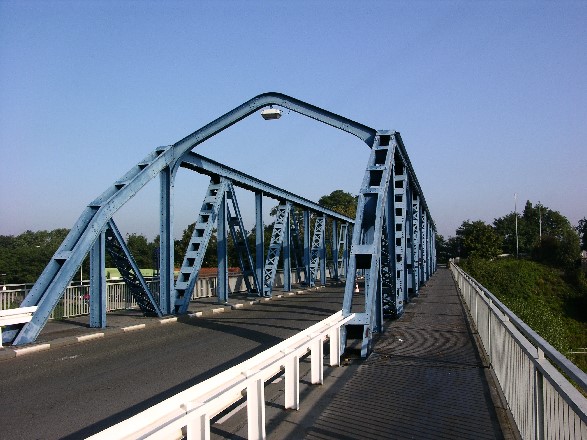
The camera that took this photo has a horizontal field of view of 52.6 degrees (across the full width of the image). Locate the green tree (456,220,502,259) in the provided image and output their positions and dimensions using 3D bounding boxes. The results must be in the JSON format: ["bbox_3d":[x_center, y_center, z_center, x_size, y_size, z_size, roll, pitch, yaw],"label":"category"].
[{"bbox_3d":[23.509,2.528,75.000,5.700,5.100,5.400,-2,-4,17],"label":"green tree"}]

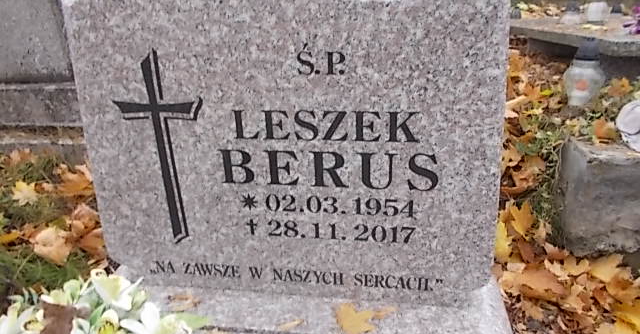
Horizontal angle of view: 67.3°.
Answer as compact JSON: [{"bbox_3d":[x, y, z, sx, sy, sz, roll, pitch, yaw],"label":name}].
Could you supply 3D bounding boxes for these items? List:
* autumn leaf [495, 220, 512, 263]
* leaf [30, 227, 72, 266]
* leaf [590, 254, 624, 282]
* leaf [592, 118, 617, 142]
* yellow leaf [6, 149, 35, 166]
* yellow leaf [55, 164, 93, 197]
[{"bbox_3d":[0.418,0.173,1.100,0.050,0.040,0.100,9,28,22],"label":"autumn leaf"},{"bbox_3d":[-0.659,0.193,1.180,0.095,0.040,0.105,-19,30,-30],"label":"leaf"},{"bbox_3d":[0.628,0.220,1.050,0.080,0.025,0.075,16,31,32],"label":"leaf"},{"bbox_3d":[0.645,-0.085,1.090,0.052,0.038,0.050,13,30,29],"label":"leaf"},{"bbox_3d":[-1.009,-0.032,1.620,0.090,0.030,0.065,-19,30,-30],"label":"yellow leaf"},{"bbox_3d":[-0.738,0.038,1.450,0.115,0.045,0.100,-16,29,-26],"label":"yellow leaf"}]

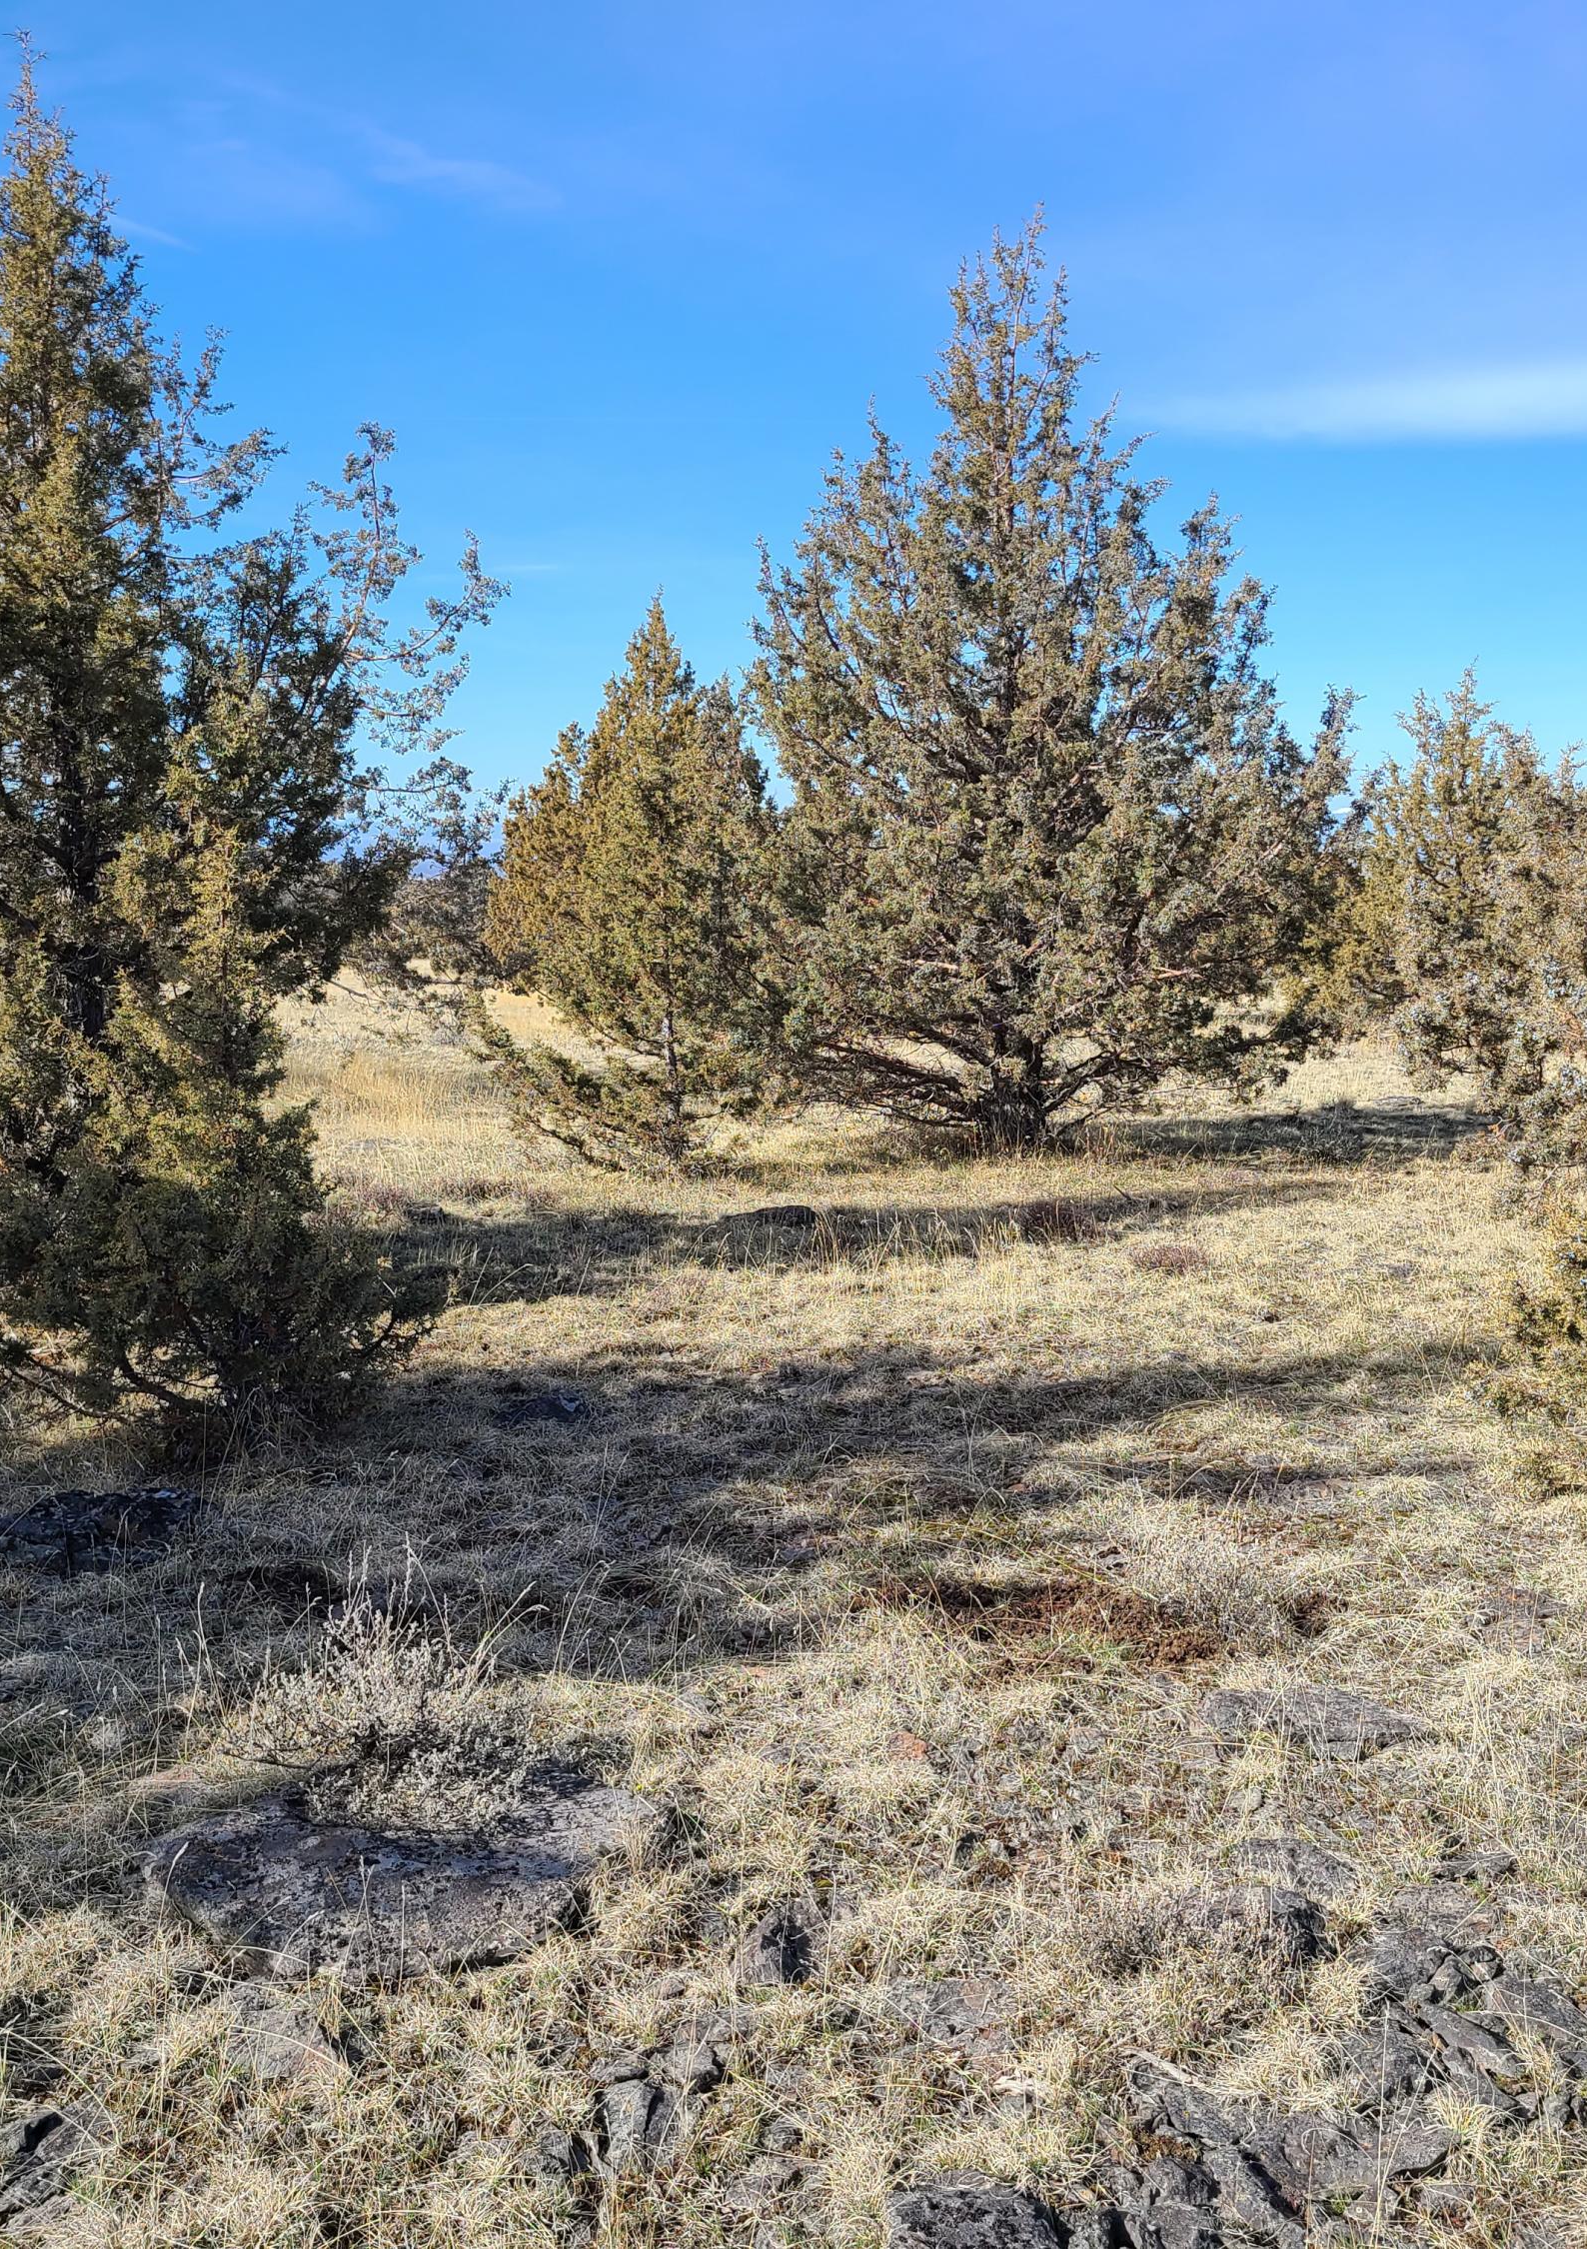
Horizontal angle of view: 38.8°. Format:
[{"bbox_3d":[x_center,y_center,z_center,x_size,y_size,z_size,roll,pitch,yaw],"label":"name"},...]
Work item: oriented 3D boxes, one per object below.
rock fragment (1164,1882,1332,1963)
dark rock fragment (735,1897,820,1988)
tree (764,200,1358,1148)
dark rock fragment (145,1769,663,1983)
[{"bbox_3d":[0.673,1.185,3.364,0.245,0.063,0.152,0,6,0],"label":"rock fragment"},{"bbox_3d":[-0.024,1.181,3.263,0.126,0.092,0.107,0,6,0],"label":"dark rock fragment"},{"bbox_3d":[1.609,-2.664,13.848,3.687,5.607,3.577,0,6,0],"label":"tree"},{"bbox_3d":[-0.590,1.134,3.454,0.777,0.147,0.427,-1,6,-10],"label":"dark rock fragment"}]

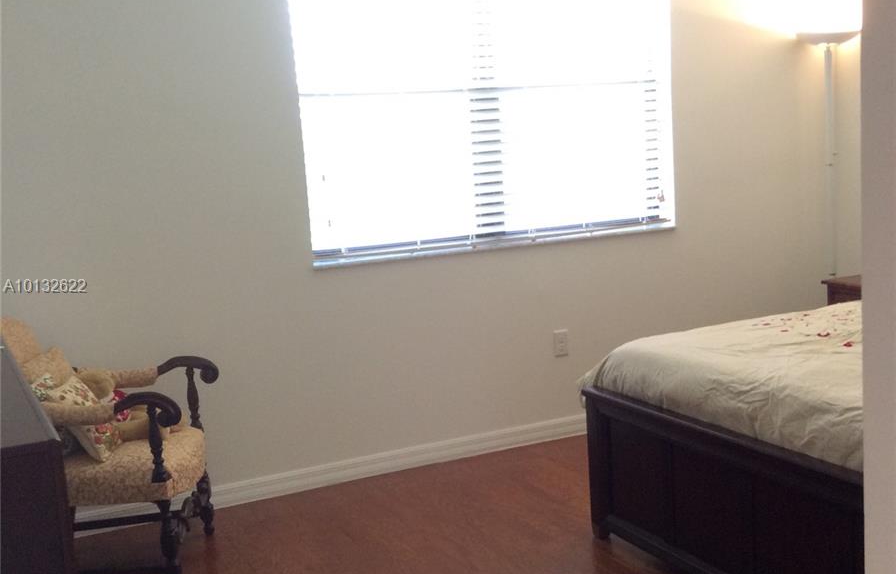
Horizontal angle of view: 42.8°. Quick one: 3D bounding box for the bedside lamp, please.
[{"bbox_3d":[1.847,-0.324,5.501,0.310,1.787,0.310,-7,9,-26],"label":"bedside lamp"}]

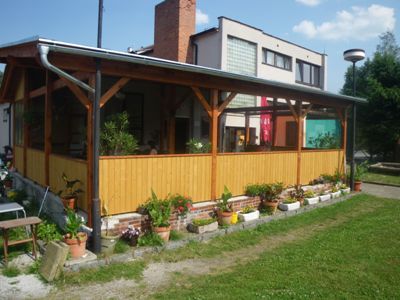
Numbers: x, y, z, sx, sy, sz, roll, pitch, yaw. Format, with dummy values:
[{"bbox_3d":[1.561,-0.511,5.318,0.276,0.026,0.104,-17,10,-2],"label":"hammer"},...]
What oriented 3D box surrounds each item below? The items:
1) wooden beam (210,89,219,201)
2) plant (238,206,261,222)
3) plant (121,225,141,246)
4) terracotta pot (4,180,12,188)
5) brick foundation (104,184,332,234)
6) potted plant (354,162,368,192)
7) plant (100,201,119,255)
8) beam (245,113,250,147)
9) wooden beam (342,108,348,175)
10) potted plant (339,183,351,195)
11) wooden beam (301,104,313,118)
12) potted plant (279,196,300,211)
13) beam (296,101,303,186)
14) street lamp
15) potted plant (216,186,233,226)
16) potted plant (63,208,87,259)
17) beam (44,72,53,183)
[{"bbox_3d":[0.264,-0.089,6.368,0.118,2.179,0.118,-1,3,-38],"label":"wooden beam"},{"bbox_3d":[0.997,1.284,6.648,0.440,0.260,0.250,-1,4,-39],"label":"plant"},{"bbox_3d":[-1.100,1.363,5.156,0.310,0.330,0.300,1,3,0],"label":"plant"},{"bbox_3d":[-5.446,0.981,9.200,0.220,0.220,0.220,-1,3,-39],"label":"terracotta pot"},{"bbox_3d":[1.416,1.237,8.001,8.400,0.370,0.300,-1,3,-40],"label":"brick foundation"},{"bbox_3d":[4.827,0.822,9.669,0.346,0.854,0.326,-1,3,-38],"label":"potted plant"},{"bbox_3d":[-1.328,1.084,4.725,0.320,0.800,0.320,-1,3,-39],"label":"plant"},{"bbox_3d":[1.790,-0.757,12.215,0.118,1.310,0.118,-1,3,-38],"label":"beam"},{"bbox_3d":[4.740,-0.201,10.588,0.140,2.364,0.140,-1,3,-39],"label":"wooden beam"},{"bbox_3d":[4.186,1.124,9.373,0.440,0.270,0.240,-1,4,-39],"label":"potted plant"},{"bbox_3d":[2.721,-0.986,8.273,0.096,0.096,0.552,4,47,52],"label":"wooden beam"},{"bbox_3d":[2.079,1.229,7.497,0.450,0.270,0.260,-1,4,-39],"label":"potted plant"},{"bbox_3d":[2.715,-0.160,8.927,0.140,2.364,0.140,-1,3,-39],"label":"beam"},{"bbox_3d":[4.836,-0.960,10.179,0.694,4.410,0.694,-1,3,-39],"label":"street lamp"},{"bbox_3d":[0.494,1.133,6.520,0.310,0.750,0.310,1,2,0],"label":"potted plant"},{"bbox_3d":[-1.797,1.186,4.650,0.340,0.690,0.340,-1,3,-40],"label":"potted plant"},{"bbox_3d":[-3.512,-0.487,7.500,0.120,2.650,0.120,-1,3,-40],"label":"beam"}]

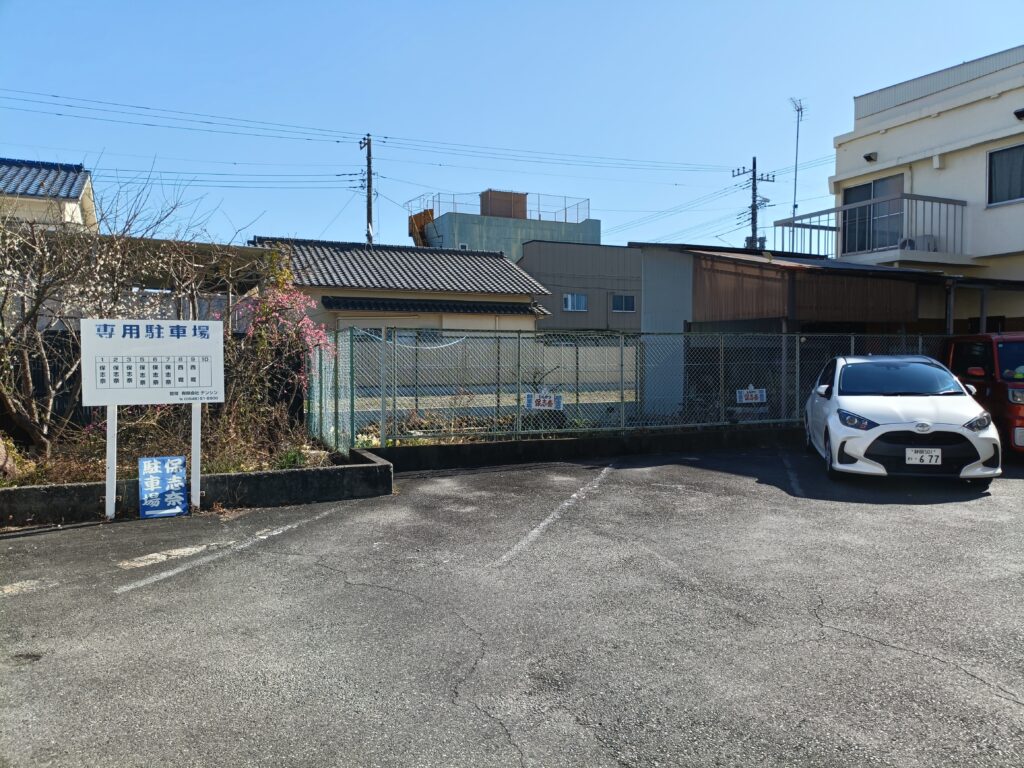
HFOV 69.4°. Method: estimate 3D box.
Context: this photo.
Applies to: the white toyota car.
[{"bbox_3d":[4.879,0.358,9.661,1.720,1.500,3.940,0,2,16],"label":"white toyota car"}]

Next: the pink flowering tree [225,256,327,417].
[{"bbox_3d":[-3.056,-0.408,9.592,1.300,2.250,1.250,-1,2,-23],"label":"pink flowering tree"}]

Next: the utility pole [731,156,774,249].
[{"bbox_3d":[15.014,-6.996,45.848,2.100,13.970,1.800,-1,2,-23],"label":"utility pole"}]

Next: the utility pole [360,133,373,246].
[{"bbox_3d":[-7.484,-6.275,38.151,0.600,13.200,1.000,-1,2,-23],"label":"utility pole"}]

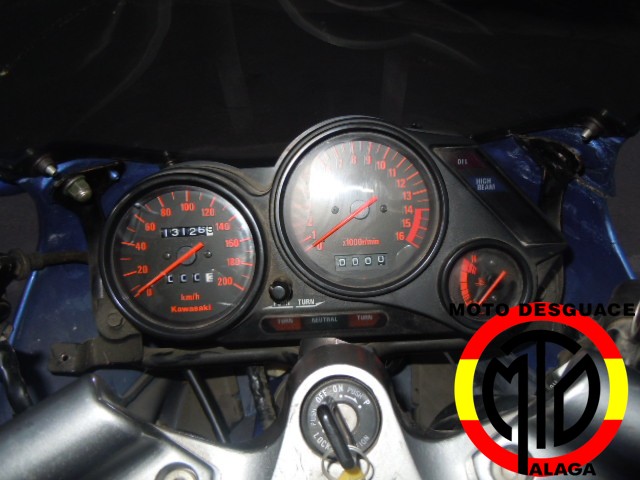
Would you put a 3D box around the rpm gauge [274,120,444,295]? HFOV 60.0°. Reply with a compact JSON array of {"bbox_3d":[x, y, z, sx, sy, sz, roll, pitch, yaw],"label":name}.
[{"bbox_3d":[0.022,-0.018,0.303,0.096,0.022,0.096,-2,86,-2],"label":"rpm gauge"}]

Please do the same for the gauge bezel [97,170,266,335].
[{"bbox_3d":[-0.075,0.008,0.304,0.090,0.022,0.090,-2,86,-2],"label":"gauge bezel"}]

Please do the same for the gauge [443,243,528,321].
[{"bbox_3d":[0.086,0.023,0.288,0.047,0.018,0.047,-2,85,-1],"label":"gauge"}]

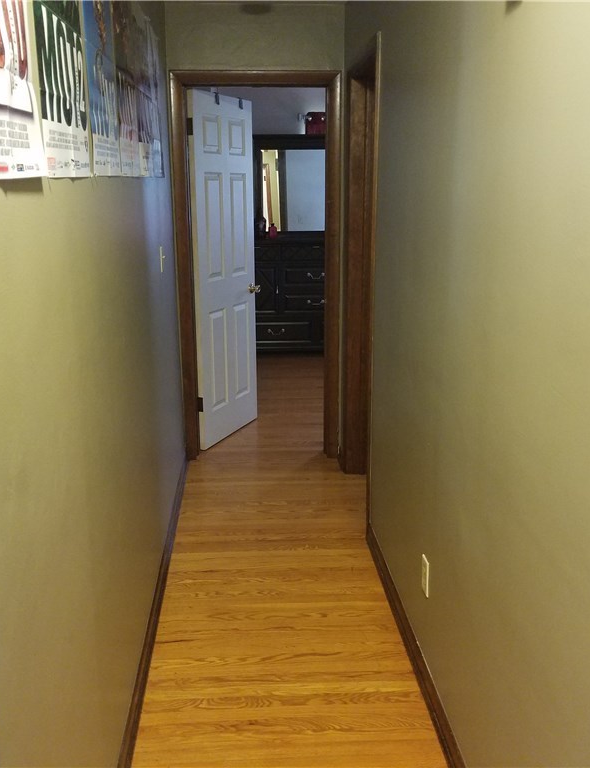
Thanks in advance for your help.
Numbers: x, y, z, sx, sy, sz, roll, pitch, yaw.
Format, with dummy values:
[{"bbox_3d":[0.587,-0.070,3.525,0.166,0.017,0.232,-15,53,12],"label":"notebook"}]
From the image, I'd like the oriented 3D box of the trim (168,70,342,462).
[{"bbox_3d":[-0.203,-0.606,4.335,0.889,2.137,0.140,-1,14,-4],"label":"trim"}]

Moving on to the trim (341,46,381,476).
[{"bbox_3d":[0.356,-0.440,3.678,0.140,2.127,0.898,-1,14,-4],"label":"trim"}]

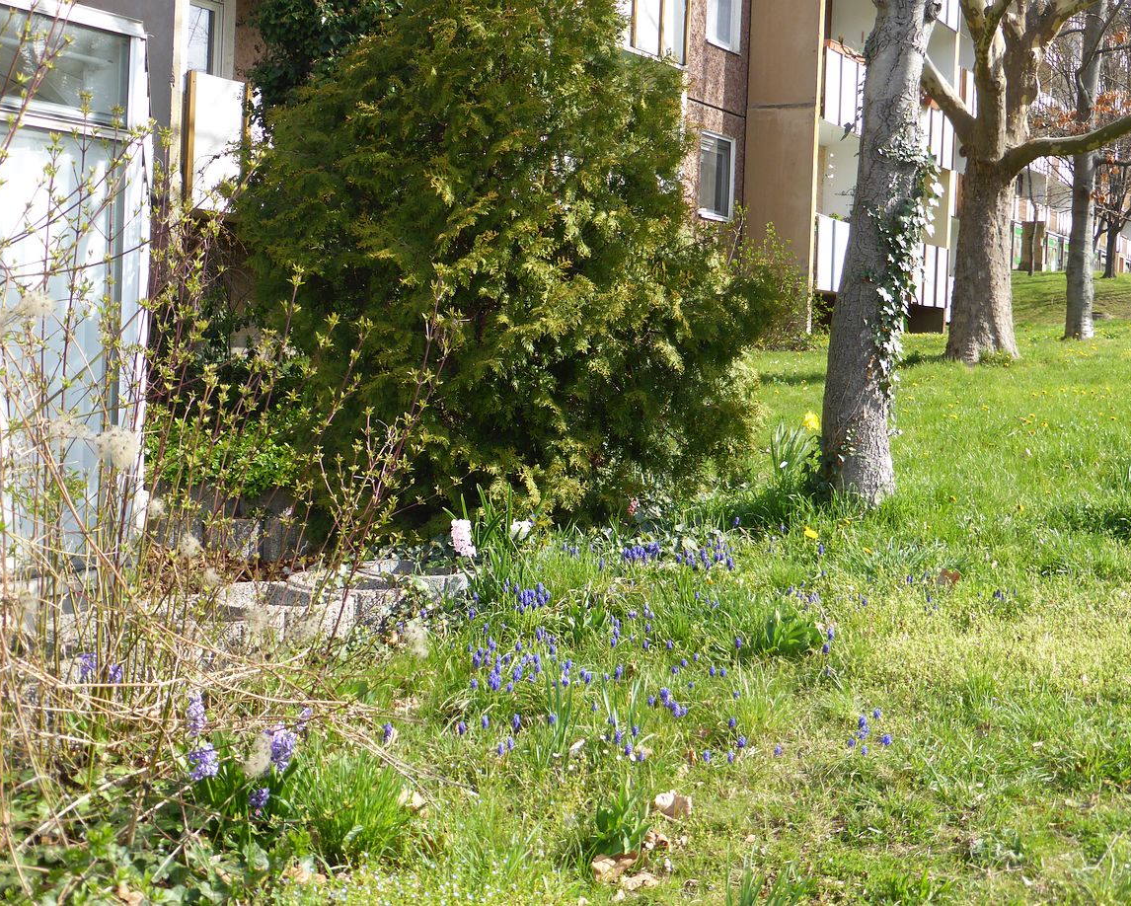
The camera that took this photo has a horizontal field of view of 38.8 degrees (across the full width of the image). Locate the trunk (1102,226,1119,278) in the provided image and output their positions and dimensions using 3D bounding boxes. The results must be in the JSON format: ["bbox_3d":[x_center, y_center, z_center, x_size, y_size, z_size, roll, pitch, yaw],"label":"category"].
[{"bbox_3d":[18.683,-6.881,55.000,0.500,1.830,0.500,2,3,0],"label":"trunk"}]

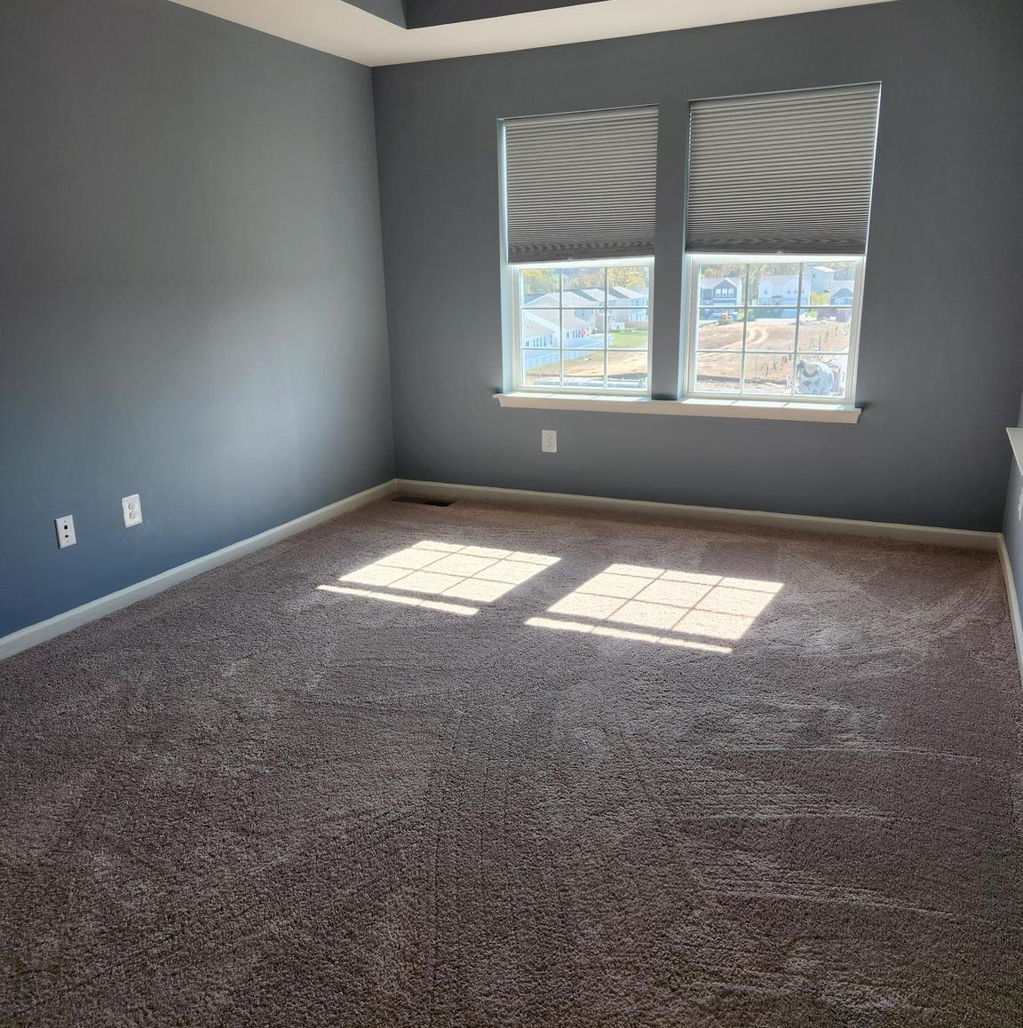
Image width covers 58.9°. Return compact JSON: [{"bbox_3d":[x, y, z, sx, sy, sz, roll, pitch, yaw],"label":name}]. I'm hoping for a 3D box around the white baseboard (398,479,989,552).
[{"bbox_3d":[0.798,-0.023,4.995,3.361,0.082,0.015,6,17,24],"label":"white baseboard"}]

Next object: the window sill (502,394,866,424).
[{"bbox_3d":[0.823,-0.570,4.846,1.976,0.075,0.120,6,17,24],"label":"window sill"}]

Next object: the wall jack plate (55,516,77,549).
[{"bbox_3d":[-1.724,0.069,3.520,0.007,0.118,0.075,6,17,24],"label":"wall jack plate"}]

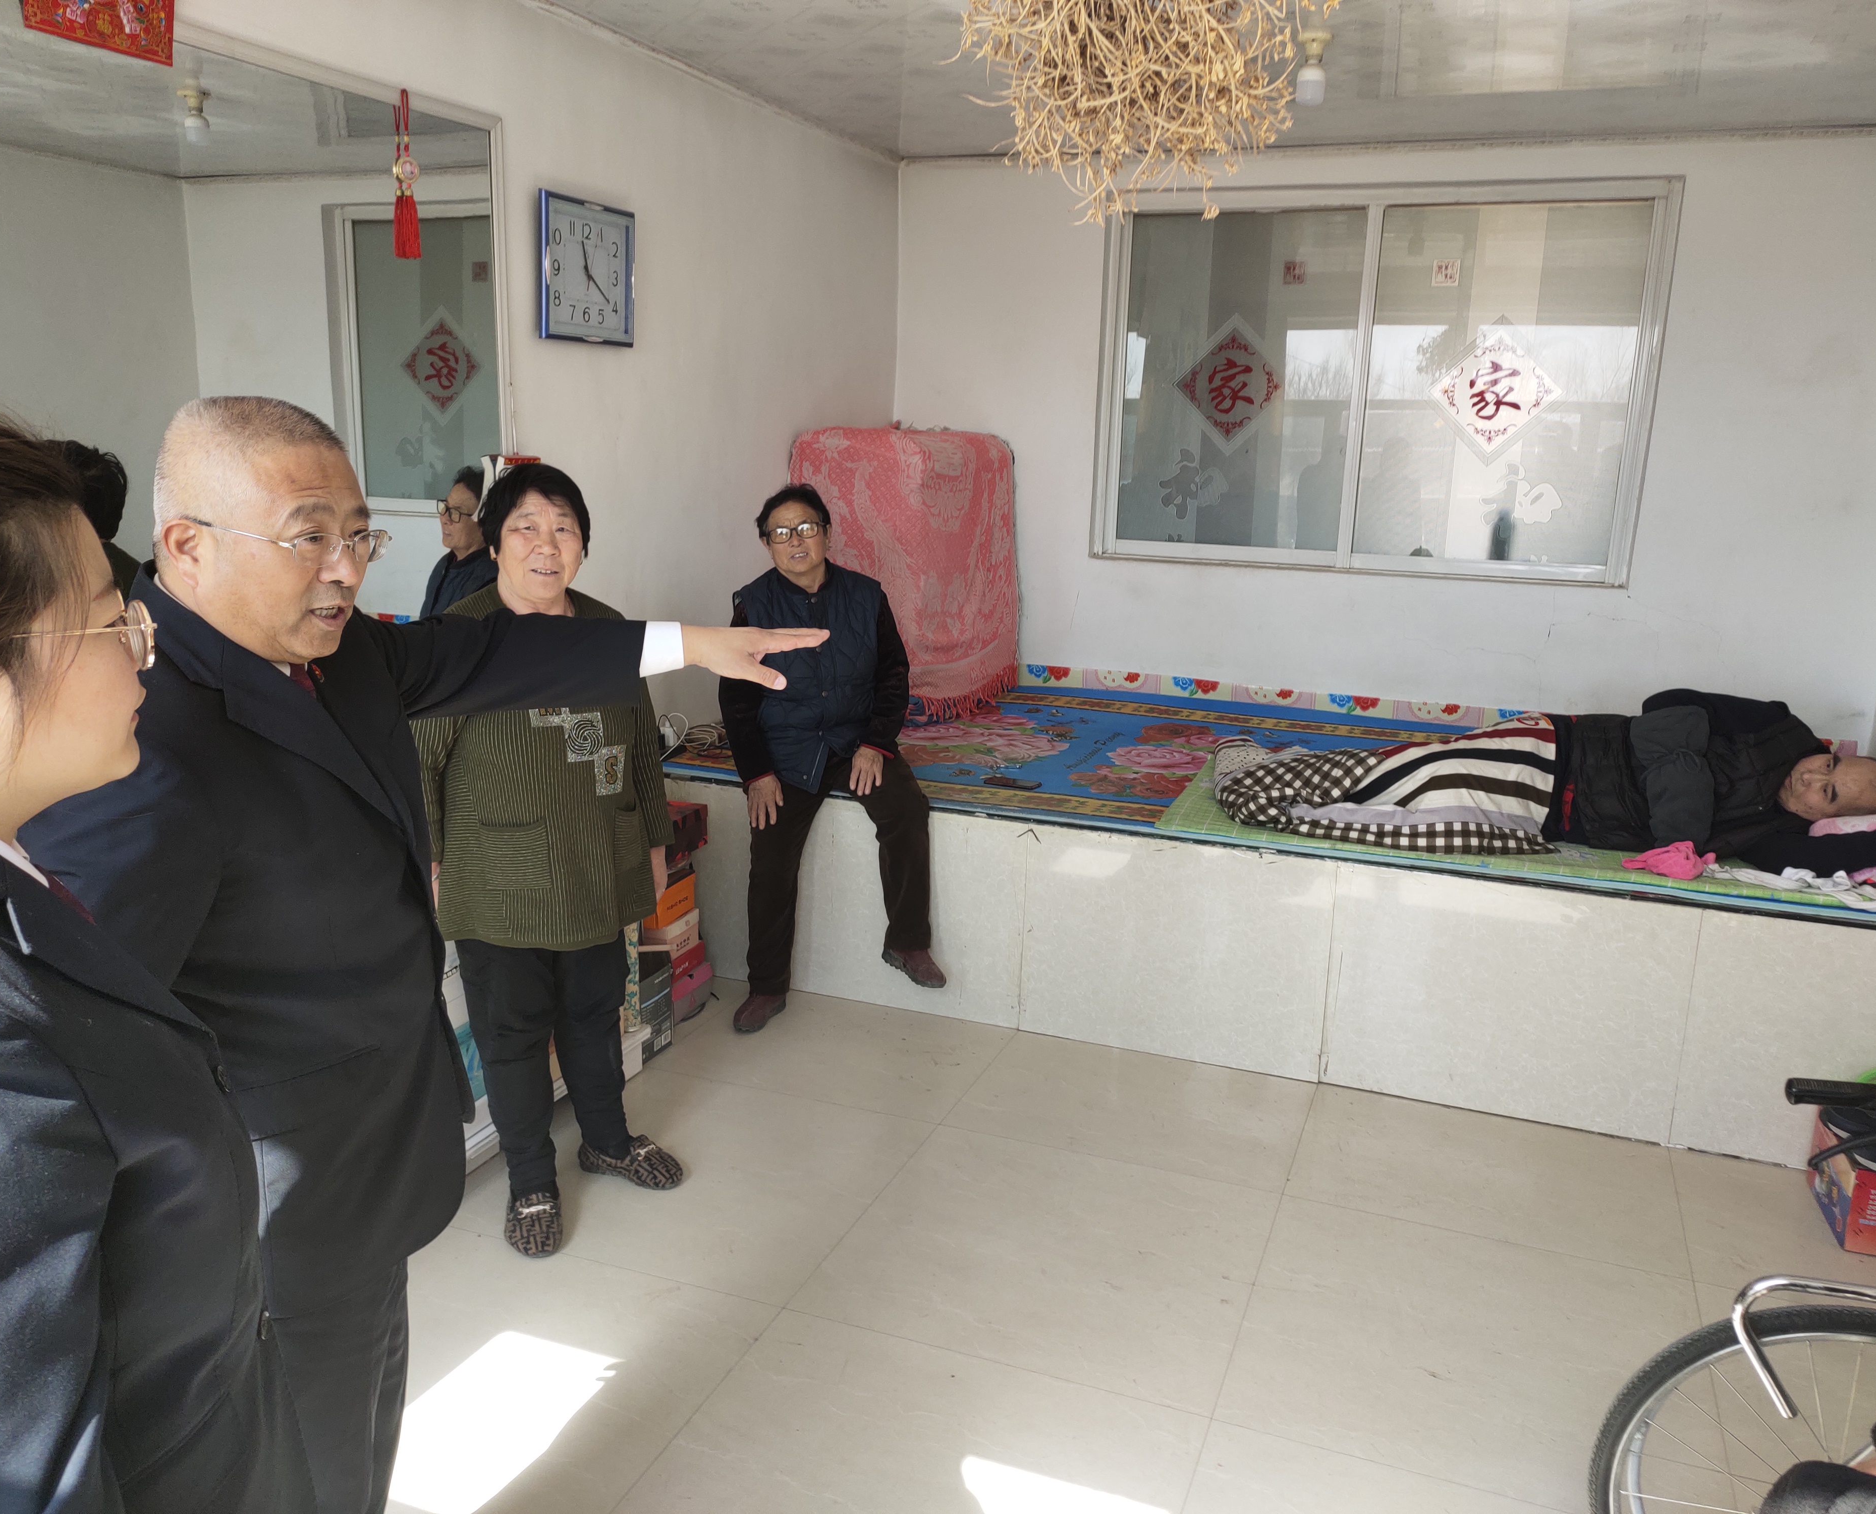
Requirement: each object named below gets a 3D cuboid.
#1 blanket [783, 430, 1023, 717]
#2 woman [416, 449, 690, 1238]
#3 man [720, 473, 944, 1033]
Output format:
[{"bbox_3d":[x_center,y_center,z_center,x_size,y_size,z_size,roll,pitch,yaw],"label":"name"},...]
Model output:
[{"bbox_3d":[-0.109,-0.745,5.242,0.621,1.028,0.873,6,13,21],"label":"blanket"},{"bbox_3d":[-0.773,0.183,2.758,0.500,1.535,0.340,-6,14,-30],"label":"woman"},{"bbox_3d":[-0.302,-0.017,3.845,0.580,1.470,0.640,1,12,-2],"label":"man"}]

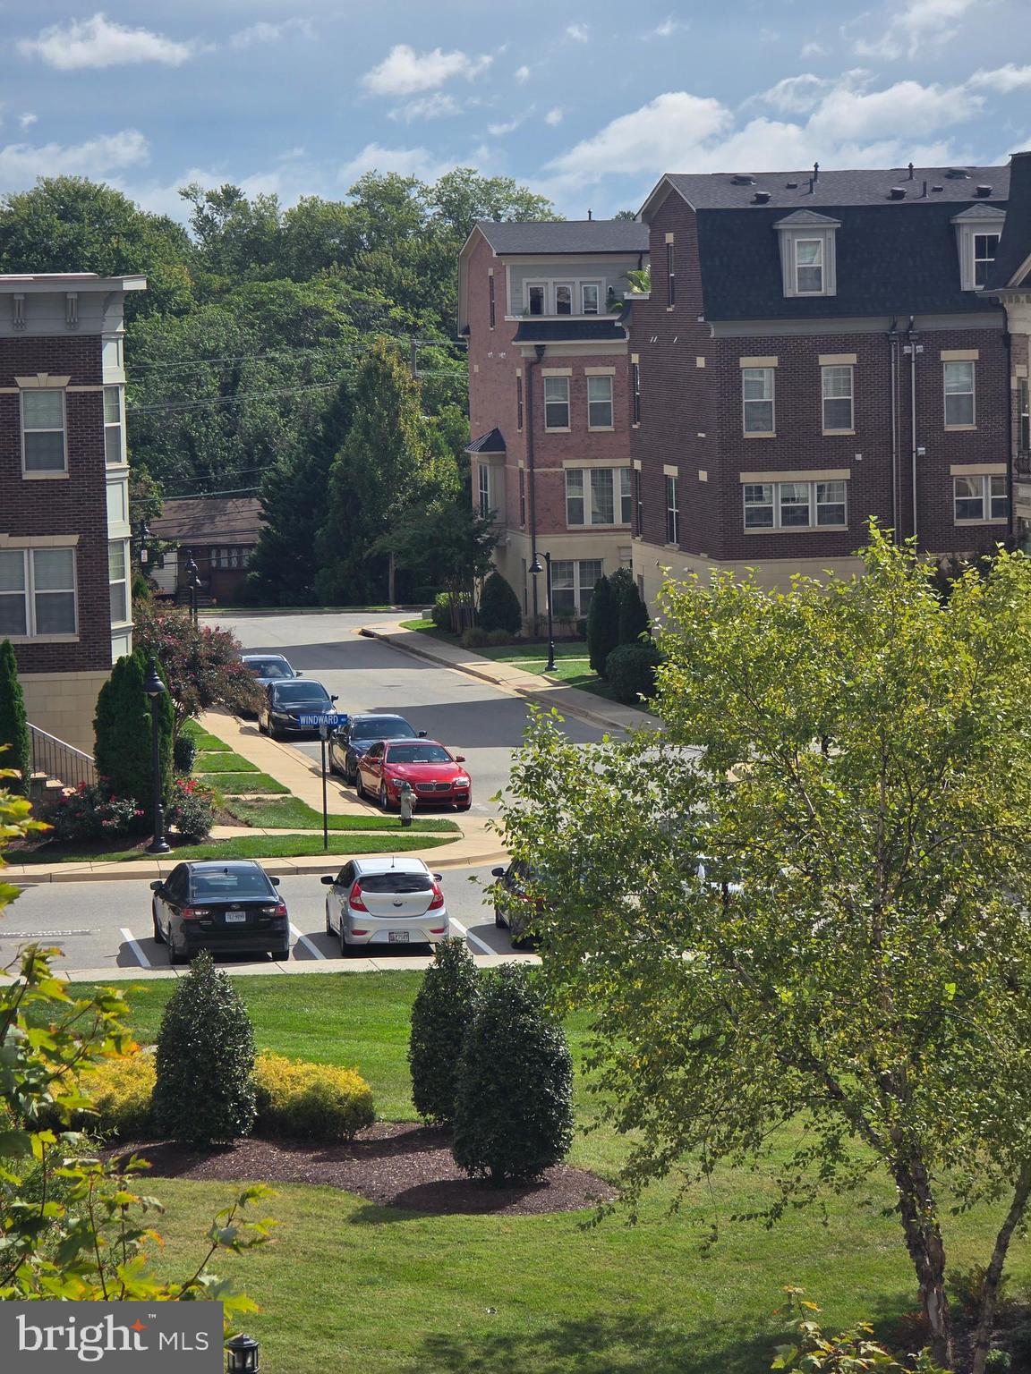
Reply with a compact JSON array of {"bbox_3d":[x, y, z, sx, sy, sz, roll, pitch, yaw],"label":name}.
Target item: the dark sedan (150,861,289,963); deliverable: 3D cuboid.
[{"bbox_3d":[-4.685,3.424,72.387,1.860,1.480,4.780,-2,5,-9],"label":"dark sedan"}]

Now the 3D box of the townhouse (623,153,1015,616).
[{"bbox_3d":[8.970,-7.646,128.078,9.400,13.850,11.100,-2,5,-11],"label":"townhouse"}]

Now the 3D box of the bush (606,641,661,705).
[{"bbox_3d":[3.224,-0.469,122.509,1.500,1.550,1.500,-2,5,-9],"label":"bush"}]

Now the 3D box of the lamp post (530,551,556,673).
[{"bbox_3d":[0.823,-2.298,138.302,0.840,3.620,0.380,-2,5,-10],"label":"lamp post"}]

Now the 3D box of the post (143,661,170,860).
[{"bbox_3d":[-6.529,1.268,83.308,0.400,3.620,0.800,-2,5,-10],"label":"post"}]

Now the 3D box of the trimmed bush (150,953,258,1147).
[{"bbox_3d":[-3.752,4.273,54.799,1.240,2.340,1.240,-2,5,-10],"label":"trimmed bush"}]

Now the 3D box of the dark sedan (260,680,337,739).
[{"bbox_3d":[-5.811,0.460,120.879,1.850,1.470,4.850,-2,5,-10],"label":"dark sedan"}]

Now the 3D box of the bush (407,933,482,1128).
[{"bbox_3d":[-0.808,4.162,55.682,1.020,2.220,1.020,-2,5,-9],"label":"bush"}]

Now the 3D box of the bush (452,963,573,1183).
[{"bbox_3d":[-0.024,4.327,51.762,1.350,2.420,1.350,-1,5,0],"label":"bush"}]

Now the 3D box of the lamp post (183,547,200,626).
[{"bbox_3d":[-9.597,-2.127,135.187,0.500,3.660,0.750,-2,5,-9],"label":"lamp post"}]

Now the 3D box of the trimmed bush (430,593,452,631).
[{"bbox_3d":[-2.667,-2.766,164.447,1.050,1.420,1.050,-2,5,-10],"label":"trimmed bush"}]

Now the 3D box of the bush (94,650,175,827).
[{"bbox_3d":[-7.366,1.050,87.849,1.500,3.480,1.500,-2,5,-10],"label":"bush"}]

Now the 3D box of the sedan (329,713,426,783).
[{"bbox_3d":[-3.038,1.272,101.608,1.870,1.460,4.900,-2,5,-10],"label":"sedan"}]

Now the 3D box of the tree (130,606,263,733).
[{"bbox_3d":[-7.452,-0.034,104.331,3.000,3.720,3.000,-2,5,-10],"label":"tree"}]

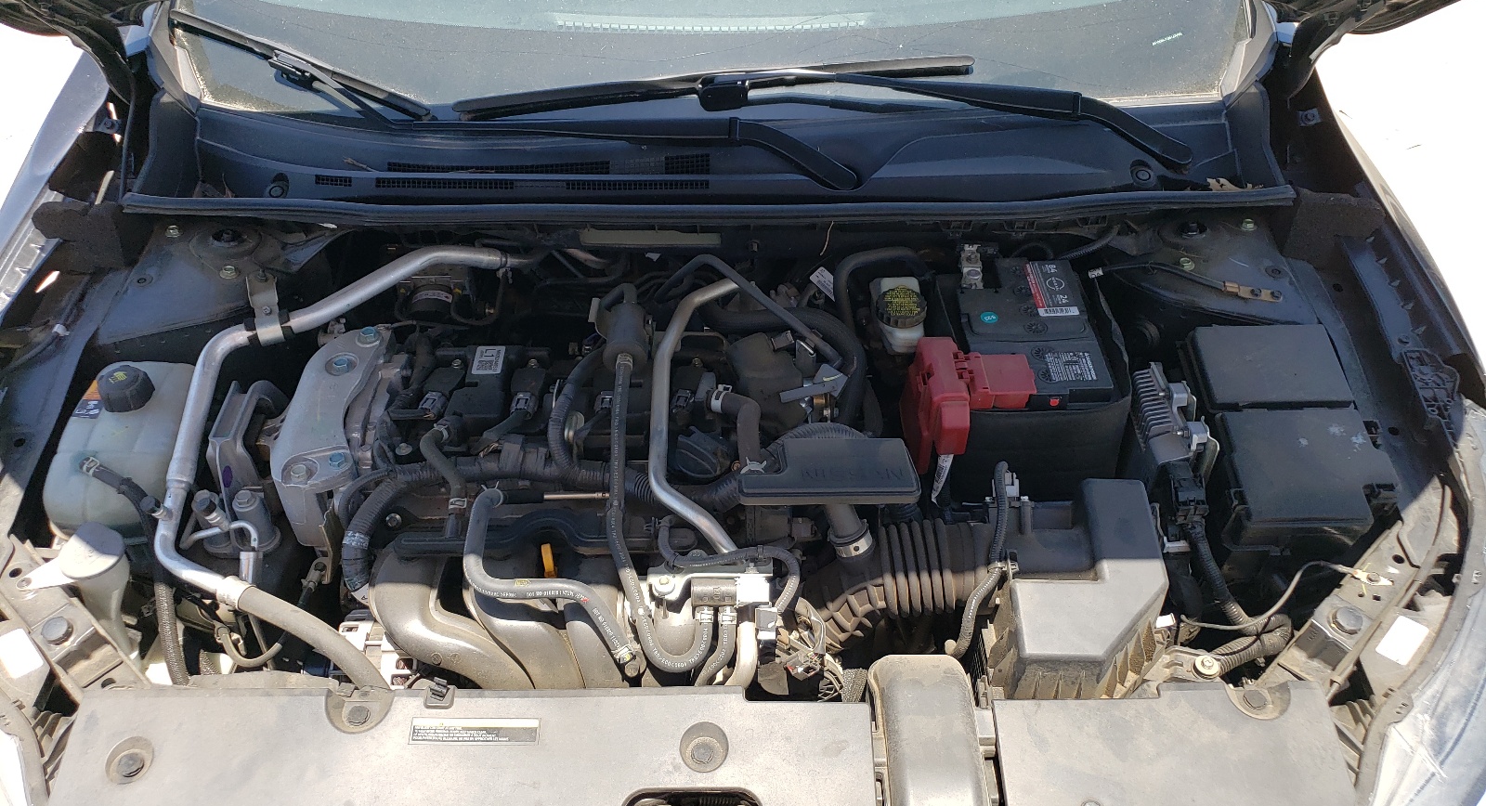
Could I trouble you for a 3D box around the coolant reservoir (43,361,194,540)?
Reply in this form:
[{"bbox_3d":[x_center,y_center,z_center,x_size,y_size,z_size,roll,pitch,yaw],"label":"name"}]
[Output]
[{"bbox_3d":[-0.663,0.049,1.190,0.125,0.155,0.155,-1,42,-2],"label":"coolant reservoir"}]

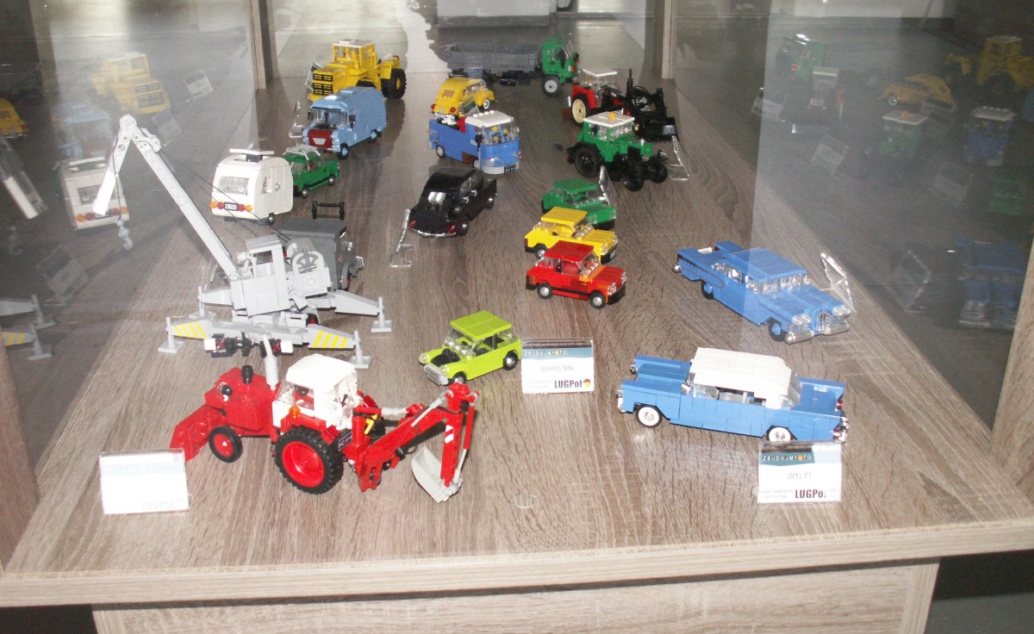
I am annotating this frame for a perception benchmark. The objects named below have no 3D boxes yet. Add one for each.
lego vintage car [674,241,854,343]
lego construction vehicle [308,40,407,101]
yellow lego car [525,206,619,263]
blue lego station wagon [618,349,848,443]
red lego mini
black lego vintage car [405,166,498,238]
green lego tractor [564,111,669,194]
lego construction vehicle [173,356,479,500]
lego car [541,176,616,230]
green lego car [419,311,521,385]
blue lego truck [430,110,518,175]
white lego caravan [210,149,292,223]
[{"bbox_3d":[0.204,-0.030,0.884,0.051,0.042,0.158,-14,30,-25],"label":"lego vintage car"},{"bbox_3d":[-0.222,-0.335,1.437,0.078,0.088,0.150,12,29,22],"label":"lego construction vehicle"},{"bbox_3d":[0.051,-0.073,0.956,0.077,0.040,0.037,10,28,21],"label":"yellow lego car"},{"bbox_3d":[0.148,0.052,0.718,0.152,0.047,0.048,8,28,15],"label":"blue lego station wagon"},{"bbox_3d":[0.051,-0.036,0.880,0.077,0.040,0.037,11,28,22],"label":"red lego mini"},{"bbox_3d":[-0.063,-0.118,1.034,0.047,0.051,0.131,9,27,17],"label":"black lego vintage car"},{"bbox_3d":[0.111,-0.188,1.167,0.117,0.069,0.054,23,35,38],"label":"green lego tractor"},{"bbox_3d":[-0.126,0.060,0.660,0.199,0.087,0.062,11,29,21],"label":"lego construction vehicle"},{"bbox_3d":[0.062,-0.112,1.048,0.035,0.041,0.078,-18,32,-31],"label":"lego car"},{"bbox_3d":[-0.036,0.024,0.760,0.069,0.038,0.036,-20,32,-34],"label":"green lego car"},{"bbox_3d":[-0.044,-0.206,1.211,0.121,0.054,0.045,22,34,38],"label":"blue lego truck"},{"bbox_3d":[-0.262,-0.132,1.046,0.051,0.072,0.082,7,14,13],"label":"white lego caravan"}]

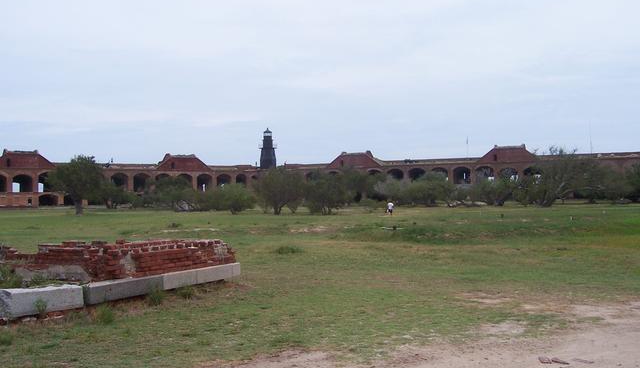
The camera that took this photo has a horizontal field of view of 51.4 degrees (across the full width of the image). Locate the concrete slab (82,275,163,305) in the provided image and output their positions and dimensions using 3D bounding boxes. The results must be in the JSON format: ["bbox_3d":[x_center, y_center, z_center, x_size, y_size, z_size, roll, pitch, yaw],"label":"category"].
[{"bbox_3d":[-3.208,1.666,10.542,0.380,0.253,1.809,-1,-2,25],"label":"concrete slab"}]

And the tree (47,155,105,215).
[{"bbox_3d":[-28.652,0.117,78.000,6.797,7.148,6.457,0,-2,0],"label":"tree"}]

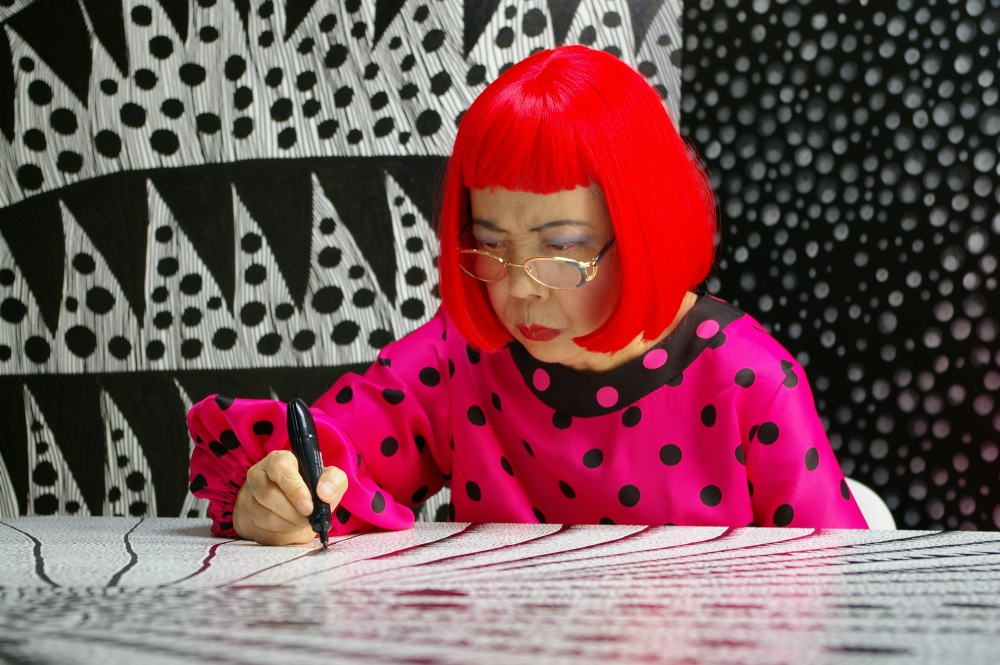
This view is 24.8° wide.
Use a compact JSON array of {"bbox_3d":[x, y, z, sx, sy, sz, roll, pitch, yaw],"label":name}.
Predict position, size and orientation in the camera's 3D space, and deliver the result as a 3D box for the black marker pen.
[{"bbox_3d":[-0.144,0.108,1.740,0.018,0.132,0.018,-10,-31,0],"label":"black marker pen"}]

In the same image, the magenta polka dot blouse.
[{"bbox_3d":[0.050,0.190,1.960,0.540,0.460,0.470,1,3,12],"label":"magenta polka dot blouse"}]

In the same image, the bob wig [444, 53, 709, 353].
[{"bbox_3d":[0.070,-0.117,1.980,0.225,0.255,0.240,5,24,22],"label":"bob wig"}]

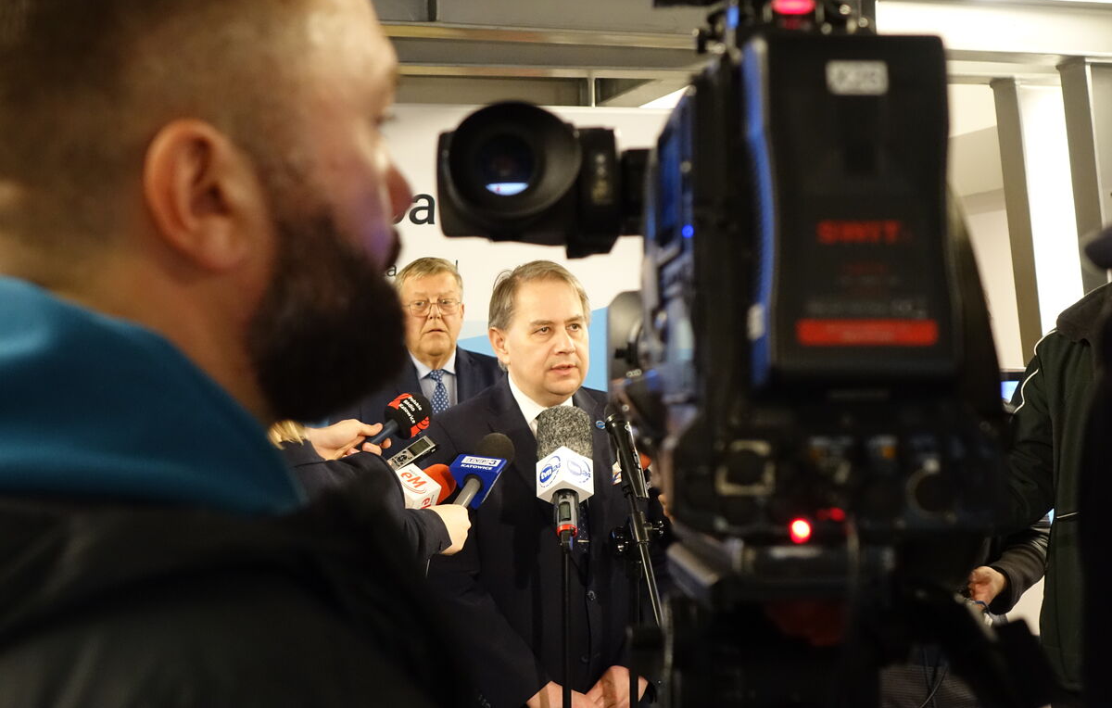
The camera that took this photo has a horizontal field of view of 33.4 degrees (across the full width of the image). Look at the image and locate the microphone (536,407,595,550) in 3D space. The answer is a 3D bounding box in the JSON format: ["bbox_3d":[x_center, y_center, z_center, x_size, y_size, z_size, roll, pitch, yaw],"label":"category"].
[{"bbox_3d":[0.015,0.187,2.800,0.086,0.218,0.086,-5,-31,6],"label":"microphone"}]

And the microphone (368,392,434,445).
[{"bbox_3d":[-0.259,0.121,2.755,0.072,0.072,0.200,-34,1,45],"label":"microphone"}]

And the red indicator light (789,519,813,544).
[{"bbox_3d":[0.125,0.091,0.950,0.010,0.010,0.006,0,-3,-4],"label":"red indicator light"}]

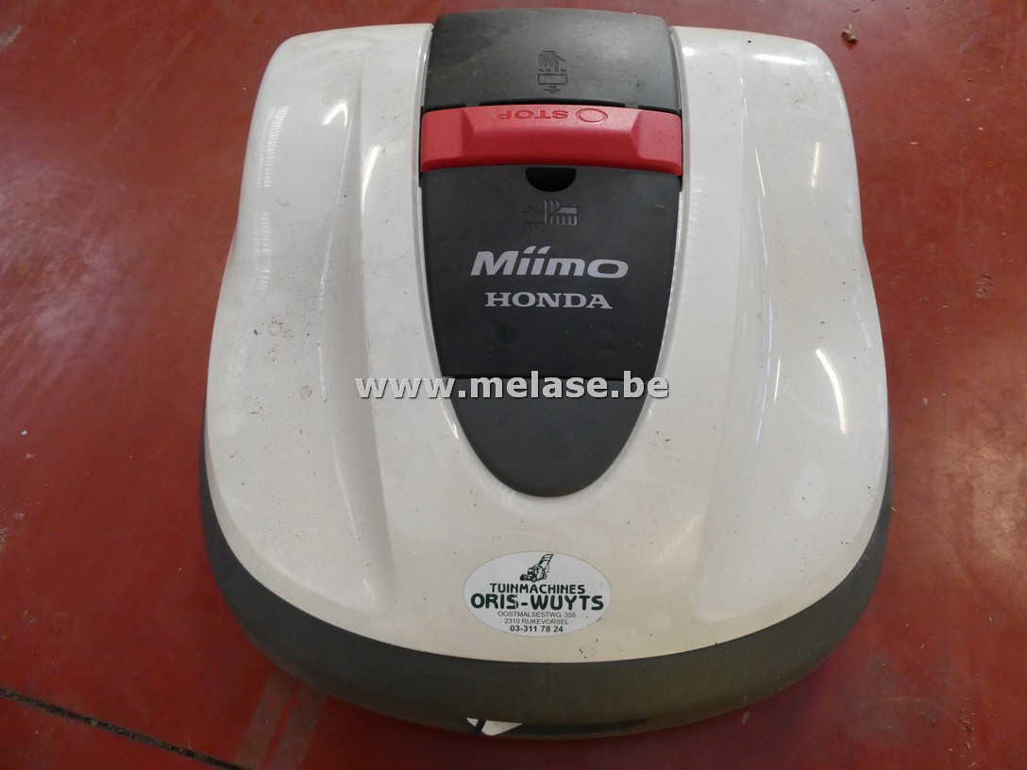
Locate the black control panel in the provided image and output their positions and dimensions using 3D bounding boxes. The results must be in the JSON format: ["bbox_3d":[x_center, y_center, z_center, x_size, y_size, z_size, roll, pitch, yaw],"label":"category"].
[{"bbox_3d":[0.029,-0.161,0.545,0.212,0.084,0.493,1,62,1],"label":"black control panel"}]

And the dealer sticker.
[{"bbox_3d":[0.015,0.135,0.460,0.096,0.003,0.055,1,87,0],"label":"dealer sticker"}]

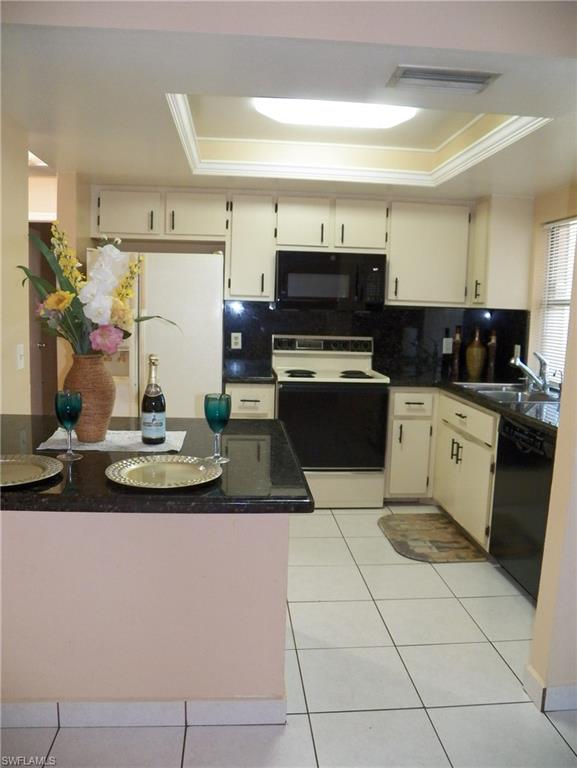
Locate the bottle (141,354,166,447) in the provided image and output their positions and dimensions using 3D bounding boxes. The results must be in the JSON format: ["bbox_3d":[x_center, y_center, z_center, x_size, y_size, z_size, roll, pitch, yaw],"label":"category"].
[{"bbox_3d":[-0.482,0.052,2.213,0.087,0.313,0.087,-1,7,-12],"label":"bottle"}]

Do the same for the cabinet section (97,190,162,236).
[{"bbox_3d":[-1.083,-1.180,4.376,0.402,0.281,0.330,1,7,-5],"label":"cabinet section"}]

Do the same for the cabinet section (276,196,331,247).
[{"bbox_3d":[0.094,-1.142,4.479,0.363,0.323,0.330,1,7,-5],"label":"cabinet section"}]

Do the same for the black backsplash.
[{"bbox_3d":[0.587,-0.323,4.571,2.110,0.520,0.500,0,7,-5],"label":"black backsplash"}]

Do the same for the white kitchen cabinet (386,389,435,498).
[{"bbox_3d":[0.818,0.369,4.566,0.337,0.782,0.580,0,7,-5],"label":"white kitchen cabinet"}]

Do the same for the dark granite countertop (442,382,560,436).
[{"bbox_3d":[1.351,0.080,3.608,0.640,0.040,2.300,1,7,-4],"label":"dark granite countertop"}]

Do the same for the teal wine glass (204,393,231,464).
[{"bbox_3d":[-0.223,0.138,1.947,0.081,0.213,0.081,0,7,-7],"label":"teal wine glass"}]

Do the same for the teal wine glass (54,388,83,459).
[{"bbox_3d":[-0.696,0.130,1.973,0.081,0.213,0.081,-2,7,-20],"label":"teal wine glass"}]

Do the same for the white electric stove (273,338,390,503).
[{"bbox_3d":[0.275,0.258,4.490,0.760,1.165,0.670,1,7,-4],"label":"white electric stove"}]

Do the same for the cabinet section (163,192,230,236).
[{"bbox_3d":[-0.643,-1.178,4.413,0.412,0.275,0.330,1,7,-5],"label":"cabinet section"}]

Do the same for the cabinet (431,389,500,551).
[{"bbox_3d":[1.328,0.472,3.788,0.568,0.787,0.990,0,7,-5],"label":"cabinet"}]

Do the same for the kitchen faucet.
[{"bbox_3d":[1.479,-0.076,3.763,0.270,0.236,0.110,1,7,-4],"label":"kitchen faucet"}]

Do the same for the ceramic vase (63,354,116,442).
[{"bbox_3d":[-0.686,0.046,2.148,0.183,0.295,0.183,1,7,-4],"label":"ceramic vase"}]

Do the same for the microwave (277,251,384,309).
[{"bbox_3d":[0.289,-0.729,4.500,0.760,0.402,0.405,1,7,-4],"label":"microwave"}]

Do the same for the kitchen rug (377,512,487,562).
[{"bbox_3d":[0.860,0.934,3.858,0.480,0.014,0.844,0,7,-5],"label":"kitchen rug"}]

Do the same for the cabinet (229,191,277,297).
[{"bbox_3d":[-0.265,-0.956,4.469,0.341,0.735,0.345,1,7,-4],"label":"cabinet"}]

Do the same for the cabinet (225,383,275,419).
[{"bbox_3d":[-0.288,0.390,4.499,0.348,0.875,0.620,1,7,-4],"label":"cabinet"}]

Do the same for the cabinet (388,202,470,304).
[{"bbox_3d":[0.981,-0.935,4.546,0.615,0.730,0.345,1,7,-4],"label":"cabinet"}]

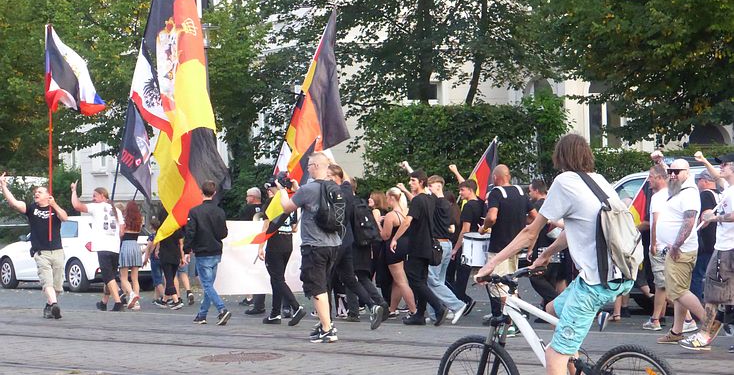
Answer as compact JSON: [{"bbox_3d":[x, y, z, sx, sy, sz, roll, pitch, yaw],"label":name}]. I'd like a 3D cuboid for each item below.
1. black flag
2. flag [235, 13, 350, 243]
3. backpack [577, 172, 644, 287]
[{"bbox_3d":[-3.249,-0.519,25.300,0.460,1.380,0.350,-2,0,-6],"label":"black flag"},{"bbox_3d":[-0.921,-0.698,21.700,1.300,2.750,0.600,-2,0,-6],"label":"flag"},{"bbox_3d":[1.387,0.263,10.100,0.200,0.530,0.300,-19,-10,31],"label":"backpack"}]

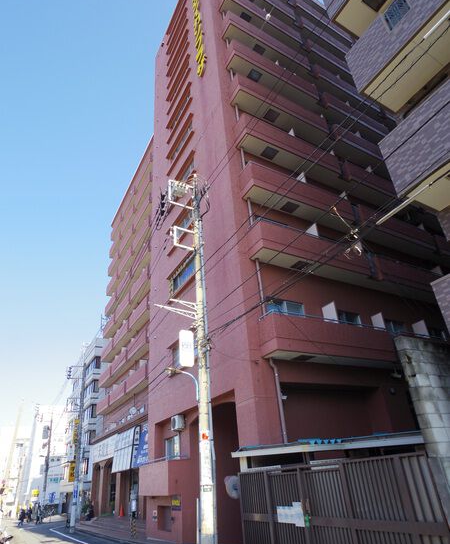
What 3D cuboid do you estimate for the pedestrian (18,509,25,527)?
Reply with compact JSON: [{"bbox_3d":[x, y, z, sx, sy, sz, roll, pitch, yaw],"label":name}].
[{"bbox_3d":[-21.412,25.833,38.364,0.450,1.600,0.420,-23,-34,29],"label":"pedestrian"}]

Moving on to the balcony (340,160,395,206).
[{"bbox_3d":[7.944,-4.398,19.412,4.583,1.160,0.784,12,-34,-27],"label":"balcony"}]

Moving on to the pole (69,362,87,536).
[{"bbox_3d":[-10.638,12.254,26.628,0.400,11.233,0.400,11,-34,-29],"label":"pole"}]

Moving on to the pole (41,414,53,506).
[{"bbox_3d":[-16.292,17.660,33.495,0.320,8.770,0.320,12,-34,-27],"label":"pole"}]

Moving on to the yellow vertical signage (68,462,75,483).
[{"bbox_3d":[-9.220,12.060,21.949,0.420,1.120,0.120,12,-34,-27],"label":"yellow vertical signage"}]

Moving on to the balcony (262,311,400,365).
[{"bbox_3d":[3.606,2.402,12.158,5.396,1.218,0.792,12,-34,-28],"label":"balcony"}]

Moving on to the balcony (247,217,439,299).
[{"bbox_3d":[5.692,-0.163,15.130,10.613,1.217,0.784,12,-34,-27],"label":"balcony"}]

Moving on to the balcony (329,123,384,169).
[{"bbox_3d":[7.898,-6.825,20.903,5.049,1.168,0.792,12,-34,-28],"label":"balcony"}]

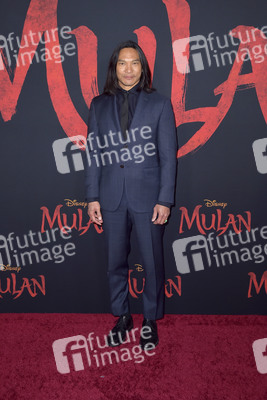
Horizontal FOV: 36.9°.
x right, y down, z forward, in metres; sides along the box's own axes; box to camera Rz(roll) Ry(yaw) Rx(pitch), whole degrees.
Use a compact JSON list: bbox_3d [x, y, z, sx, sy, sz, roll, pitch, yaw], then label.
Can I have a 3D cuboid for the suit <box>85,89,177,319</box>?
[{"bbox_3d":[-0.013,0.036,2.370,0.530,1.360,0.290,2,8,11],"label":"suit"}]

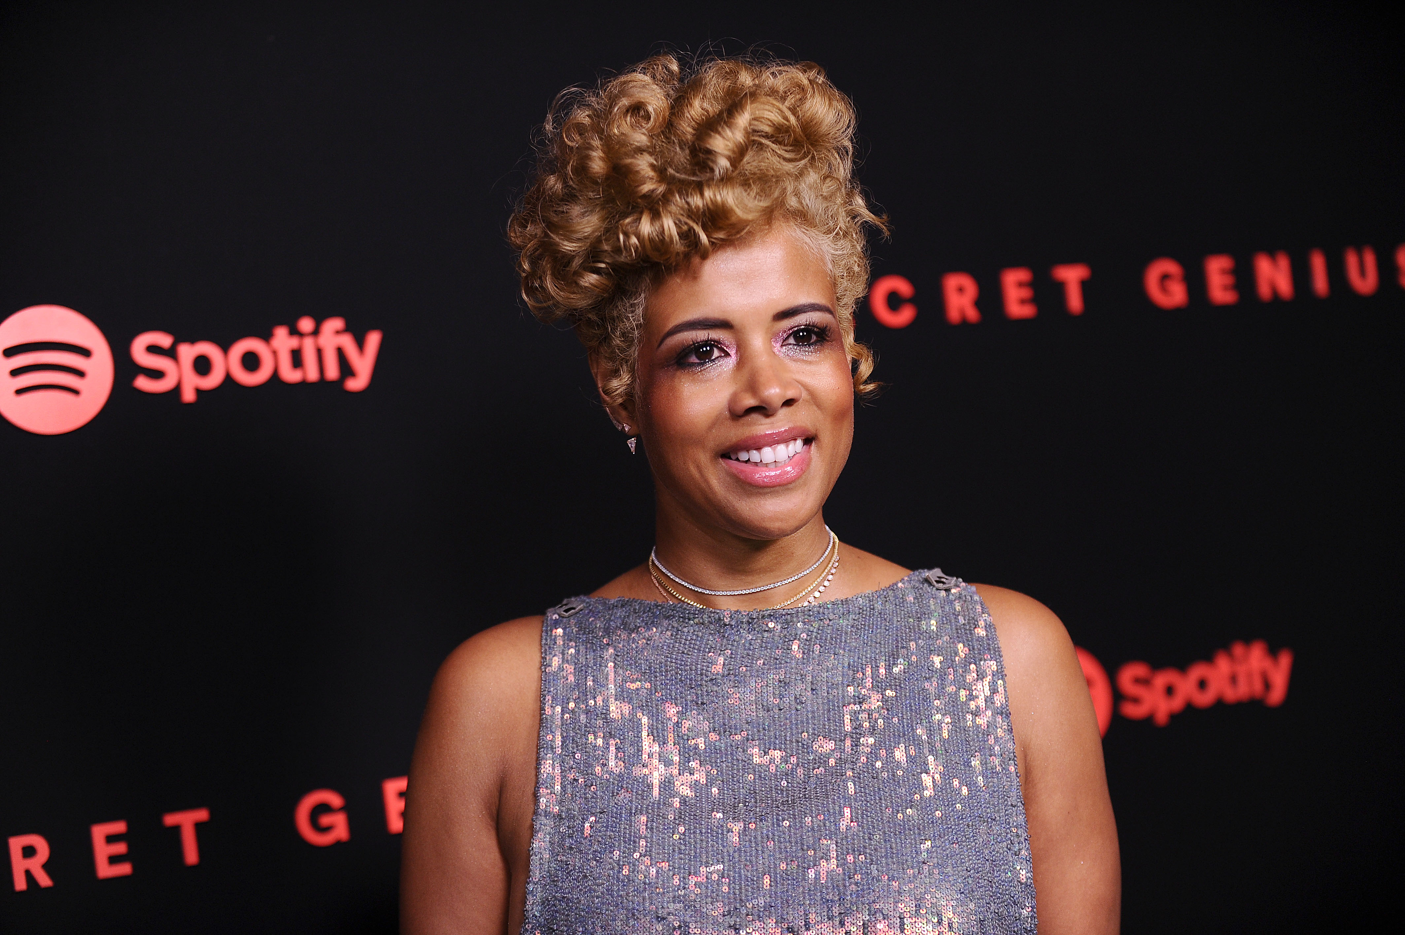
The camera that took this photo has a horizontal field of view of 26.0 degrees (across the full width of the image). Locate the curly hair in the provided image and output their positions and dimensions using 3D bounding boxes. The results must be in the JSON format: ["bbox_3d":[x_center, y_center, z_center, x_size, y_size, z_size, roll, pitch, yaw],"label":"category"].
[{"bbox_3d":[-0.003,-0.142,1.860,0.227,0.224,0.240,-7,-3,-14],"label":"curly hair"}]

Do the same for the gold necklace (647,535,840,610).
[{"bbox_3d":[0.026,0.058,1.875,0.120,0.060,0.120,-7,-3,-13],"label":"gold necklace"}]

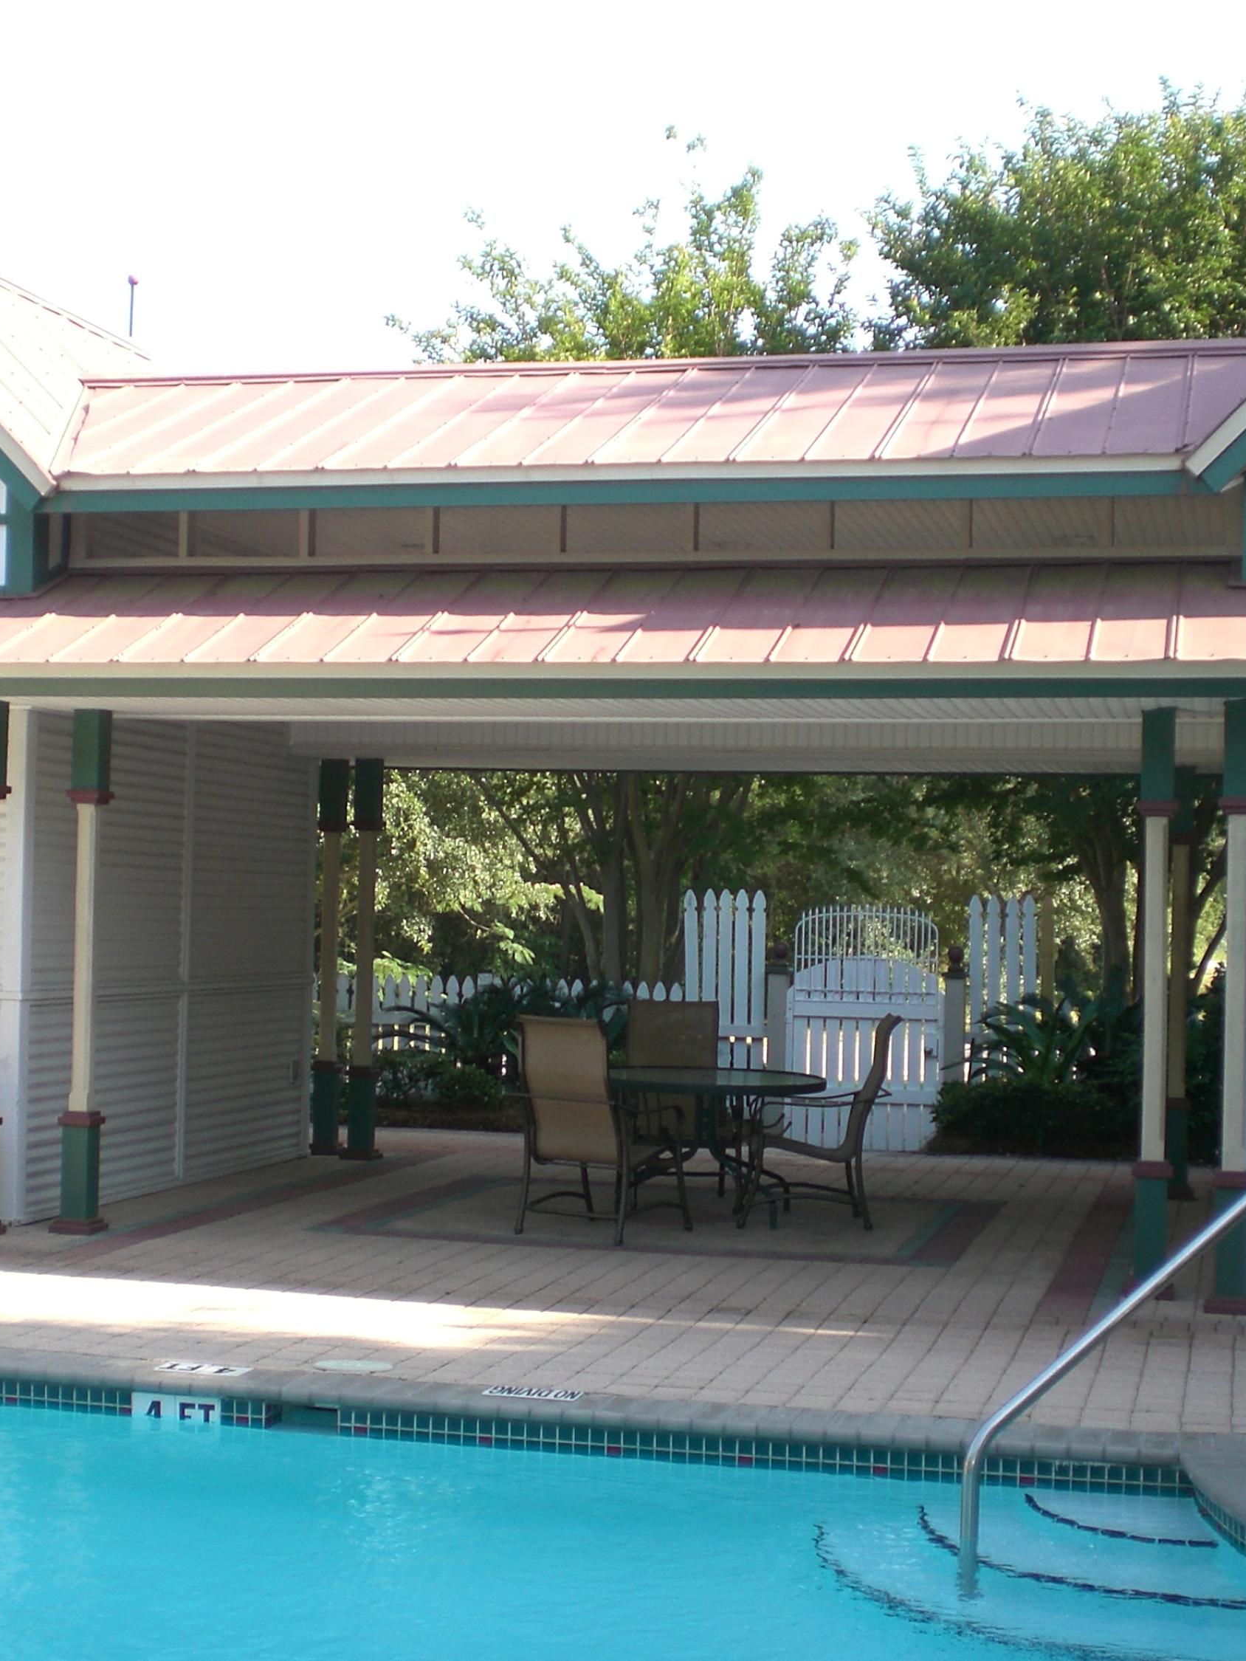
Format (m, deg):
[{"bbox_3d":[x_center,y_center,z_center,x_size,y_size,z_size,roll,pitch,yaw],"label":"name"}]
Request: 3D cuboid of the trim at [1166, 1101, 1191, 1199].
[{"bbox_3d":[3.099,1.761,13.547,0.136,0.526,0.136,1,-2,15],"label":"trim"}]

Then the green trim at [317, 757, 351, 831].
[{"bbox_3d":[-1.763,-0.210,14.915,0.136,0.433,0.136,1,-2,15],"label":"green trim"}]

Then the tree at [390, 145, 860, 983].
[{"bbox_3d":[0.032,-1.557,18.500,3.700,7.350,3.700,1,-2,13],"label":"tree"}]

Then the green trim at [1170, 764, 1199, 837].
[{"bbox_3d":[3.142,-0.166,13.608,0.129,0.382,0.129,1,-2,15],"label":"green trim"}]

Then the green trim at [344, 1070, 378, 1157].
[{"bbox_3d":[-1.579,1.709,14.689,0.160,0.480,0.160,1,-2,13],"label":"green trim"}]

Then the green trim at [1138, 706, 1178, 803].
[{"bbox_3d":[2.215,-0.318,10.047,0.140,0.385,0.140,1,-2,13],"label":"green trim"}]

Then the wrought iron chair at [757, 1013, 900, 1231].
[{"bbox_3d":[0.982,1.431,12.152,0.762,1.039,0.616,1,-2,-3],"label":"wrought iron chair"}]

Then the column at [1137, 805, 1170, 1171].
[{"bbox_3d":[2.188,0.648,9.980,0.096,1.405,0.096,1,-2,15],"label":"column"}]

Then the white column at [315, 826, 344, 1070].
[{"bbox_3d":[-1.784,0.715,14.885,0.096,1.405,0.096,1,-2,15],"label":"white column"}]

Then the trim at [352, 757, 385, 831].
[{"bbox_3d":[-1.543,-0.231,14.745,0.145,0.410,0.145,1,-2,13],"label":"trim"}]

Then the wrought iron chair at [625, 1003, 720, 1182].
[{"bbox_3d":[0.310,1.455,12.920,0.620,1.045,0.760,2,-2,-10],"label":"wrought iron chair"}]

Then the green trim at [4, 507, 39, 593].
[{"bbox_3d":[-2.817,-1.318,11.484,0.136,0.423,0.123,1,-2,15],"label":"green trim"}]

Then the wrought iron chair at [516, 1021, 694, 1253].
[{"bbox_3d":[-0.116,1.408,11.596,0.620,1.045,0.770,0,-2,33],"label":"wrought iron chair"}]

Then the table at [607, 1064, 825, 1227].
[{"bbox_3d":[0.421,1.590,12.223,1.194,0.701,1.194,1,-2,0],"label":"table"}]

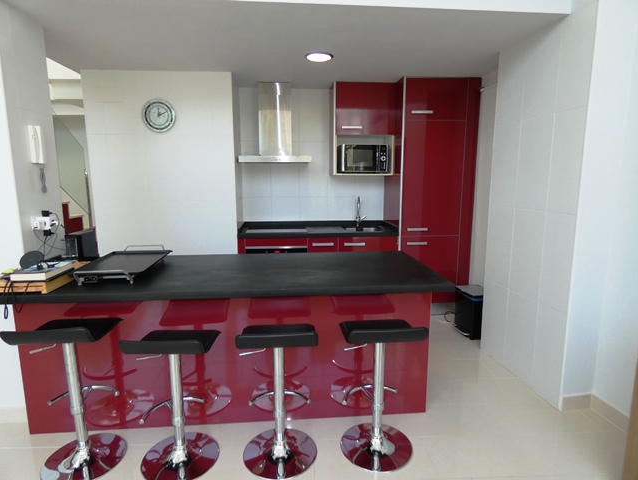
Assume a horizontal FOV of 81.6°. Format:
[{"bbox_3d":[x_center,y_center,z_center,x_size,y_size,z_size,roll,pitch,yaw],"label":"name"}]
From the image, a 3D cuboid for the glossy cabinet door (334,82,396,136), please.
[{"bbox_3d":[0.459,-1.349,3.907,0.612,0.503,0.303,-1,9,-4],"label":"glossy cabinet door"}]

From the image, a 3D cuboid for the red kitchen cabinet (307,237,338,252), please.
[{"bbox_3d":[0.021,0.273,3.968,0.303,0.704,0.580,-1,9,-4],"label":"red kitchen cabinet"}]

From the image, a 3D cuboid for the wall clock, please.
[{"bbox_3d":[-1.441,-1.119,3.334,0.301,0.300,0.042,-1,9,-4],"label":"wall clock"}]

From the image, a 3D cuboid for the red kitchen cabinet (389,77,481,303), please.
[{"bbox_3d":[1.149,-0.456,3.950,0.749,2.262,0.612,-1,9,-4],"label":"red kitchen cabinet"}]

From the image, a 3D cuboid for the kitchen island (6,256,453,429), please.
[{"bbox_3d":[-0.493,0.606,2.255,2.291,0.875,0.879,-1,9,-4],"label":"kitchen island"}]

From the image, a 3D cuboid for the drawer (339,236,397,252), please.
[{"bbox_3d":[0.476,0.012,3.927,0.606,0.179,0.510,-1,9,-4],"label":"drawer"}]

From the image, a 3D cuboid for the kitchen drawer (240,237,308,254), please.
[{"bbox_3d":[-0.460,0.027,3.854,0.665,0.179,0.510,-1,9,-4],"label":"kitchen drawer"}]

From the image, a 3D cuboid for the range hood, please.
[{"bbox_3d":[-0.441,-1.182,3.772,0.706,0.788,0.480,-1,9,-4],"label":"range hood"}]

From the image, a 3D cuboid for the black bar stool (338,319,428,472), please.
[{"bbox_3d":[0.302,0.733,1.893,0.380,0.735,0.385,-1,9,-4],"label":"black bar stool"}]

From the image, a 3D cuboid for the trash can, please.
[{"bbox_3d":[1.444,0.654,3.403,0.260,0.402,0.350,-1,9,-4],"label":"trash can"}]

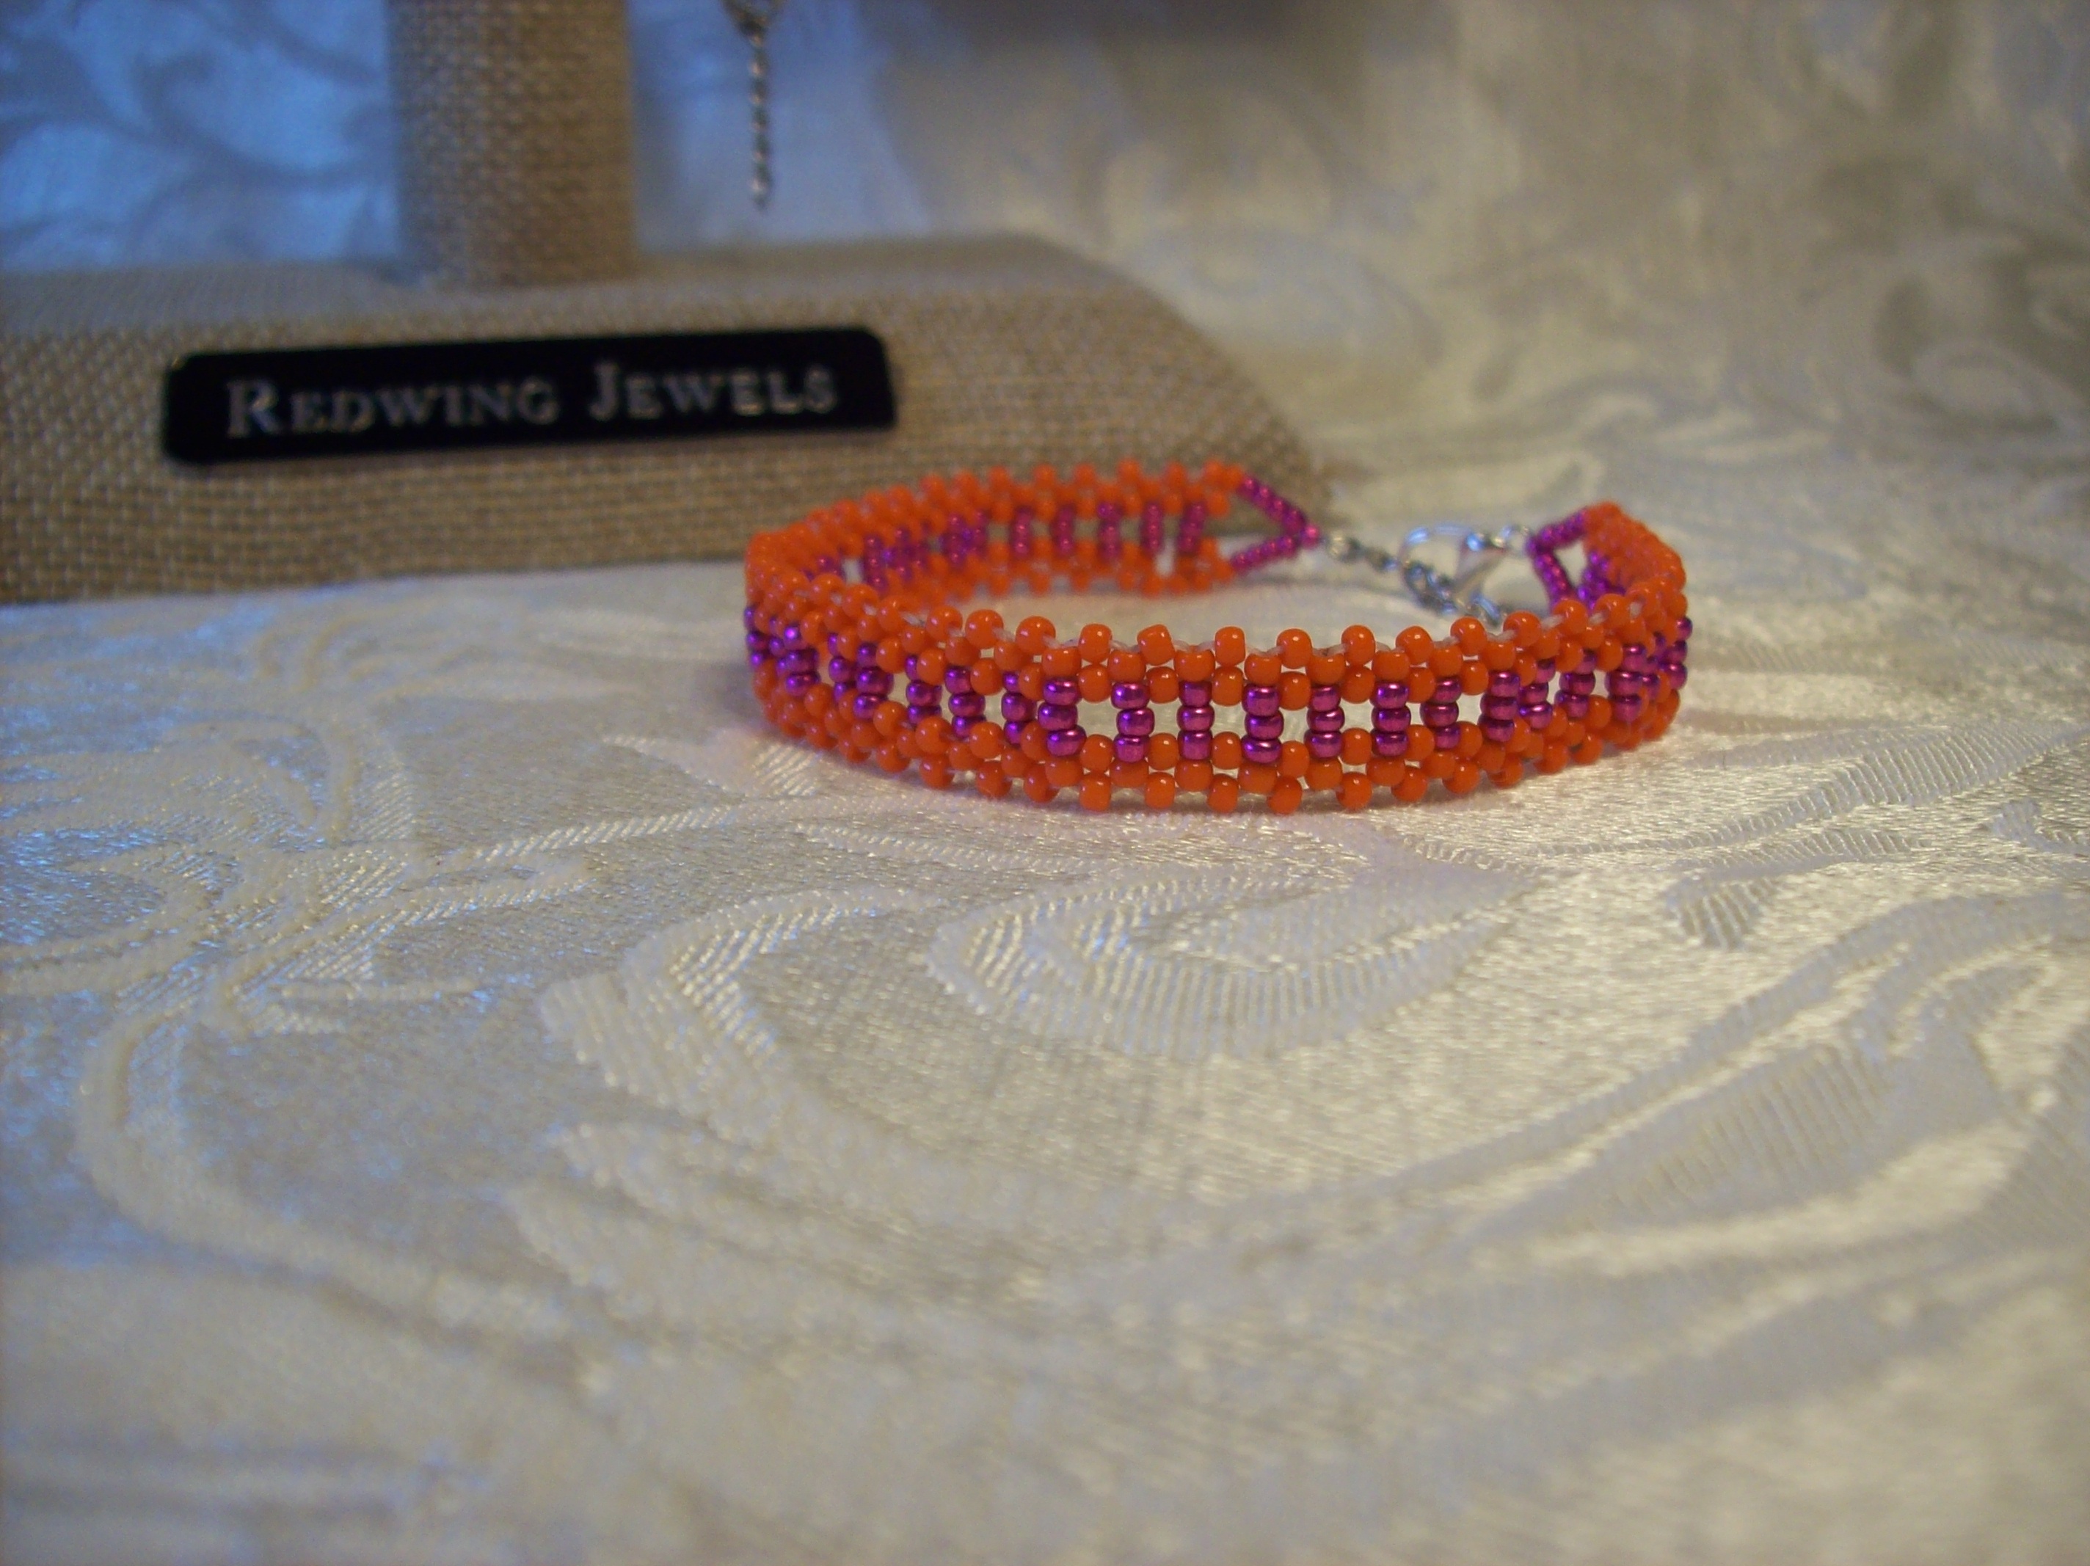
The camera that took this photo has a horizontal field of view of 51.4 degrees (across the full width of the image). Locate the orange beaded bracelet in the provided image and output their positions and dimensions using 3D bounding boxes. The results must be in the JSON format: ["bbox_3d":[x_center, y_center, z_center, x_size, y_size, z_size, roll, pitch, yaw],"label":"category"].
[{"bbox_3d":[0.012,-0.012,0.148,0.062,0.011,0.059,2,17,0],"label":"orange beaded bracelet"}]

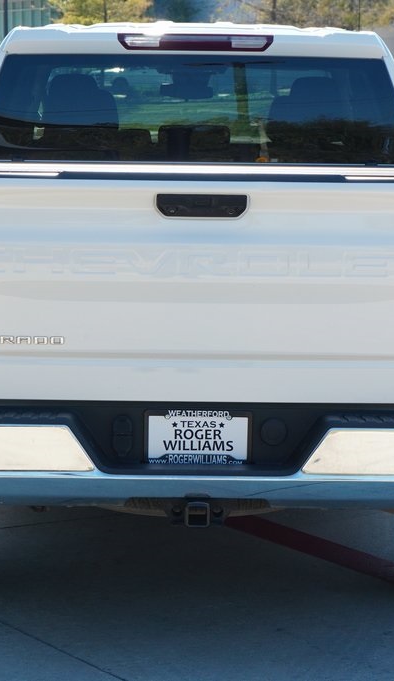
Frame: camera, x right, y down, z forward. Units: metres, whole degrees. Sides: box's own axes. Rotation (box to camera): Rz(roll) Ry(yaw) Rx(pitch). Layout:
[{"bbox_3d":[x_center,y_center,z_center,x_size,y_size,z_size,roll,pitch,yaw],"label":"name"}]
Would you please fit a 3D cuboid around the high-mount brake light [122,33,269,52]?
[{"bbox_3d":[-0.004,-1.156,7.968,0.605,0.067,0.070,1,6,-1],"label":"high-mount brake light"}]

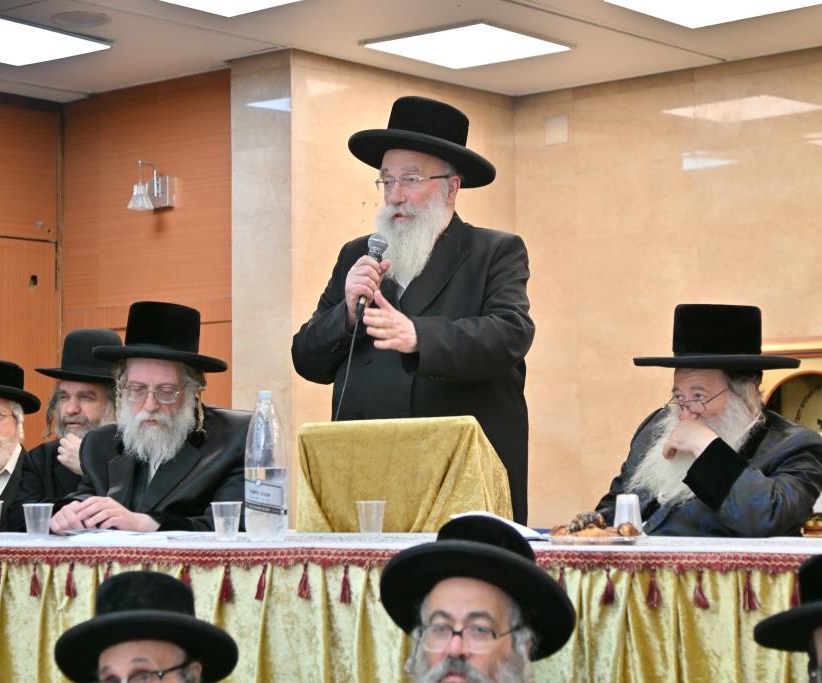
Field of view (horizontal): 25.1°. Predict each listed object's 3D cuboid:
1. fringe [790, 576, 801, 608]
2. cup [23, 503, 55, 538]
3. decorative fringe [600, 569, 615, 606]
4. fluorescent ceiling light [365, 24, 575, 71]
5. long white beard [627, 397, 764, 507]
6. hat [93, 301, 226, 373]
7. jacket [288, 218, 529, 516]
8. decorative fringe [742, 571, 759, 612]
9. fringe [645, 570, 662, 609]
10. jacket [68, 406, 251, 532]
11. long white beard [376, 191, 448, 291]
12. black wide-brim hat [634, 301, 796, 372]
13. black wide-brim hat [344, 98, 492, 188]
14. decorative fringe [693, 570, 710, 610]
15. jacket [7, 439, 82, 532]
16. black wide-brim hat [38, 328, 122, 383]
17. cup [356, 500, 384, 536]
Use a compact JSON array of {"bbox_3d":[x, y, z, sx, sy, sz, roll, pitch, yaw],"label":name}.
[{"bbox_3d":[0.700,0.453,3.362,0.030,0.073,0.022,-1,-4,14],"label":"fringe"},{"bbox_3d":[-0.830,0.401,4.120,0.071,0.079,0.071,0,-4,0],"label":"cup"},{"bbox_3d":[0.370,0.462,3.480,0.027,0.072,0.021,-2,-4,20],"label":"decorative fringe"},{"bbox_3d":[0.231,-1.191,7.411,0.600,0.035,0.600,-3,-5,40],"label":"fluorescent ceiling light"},{"bbox_3d":[0.634,0.245,4.120,0.210,0.250,0.200,2,-4,-40],"label":"long white beard"},{"bbox_3d":[-0.611,-0.017,4.600,0.335,0.138,0.365,5,-8,8],"label":"hat"},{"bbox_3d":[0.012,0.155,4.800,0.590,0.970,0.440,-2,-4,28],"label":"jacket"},{"bbox_3d":[0.622,0.458,3.389,0.033,0.077,0.022,-1,-4,14],"label":"decorative fringe"},{"bbox_3d":[0.453,0.462,3.450,0.028,0.072,0.021,-2,-4,20],"label":"fringe"},{"bbox_3d":[-0.616,0.462,4.680,0.540,0.600,0.500,-1,-4,13],"label":"jacket"},{"bbox_3d":[0.004,-0.257,4.660,0.165,0.250,0.140,-3,-4,35],"label":"long white beard"},{"bbox_3d":[0.694,-0.011,4.200,0.385,0.145,0.355,1,-1,0],"label":"black wide-brim hat"},{"bbox_3d":[0.041,-0.513,4.580,0.360,0.150,0.395,13,-11,3],"label":"black wide-brim hat"},{"bbox_3d":[0.537,0.459,3.419,0.030,0.071,0.022,-1,-4,14],"label":"decorative fringe"},{"bbox_3d":[-0.895,0.549,5.100,0.480,0.620,0.360,-1,-3,12],"label":"jacket"},{"bbox_3d":[-0.930,0.044,5.400,0.335,0.140,0.360,-1,5,5],"label":"black wide-brim hat"},{"bbox_3d":[-0.090,0.400,4.150,0.070,0.084,0.070,-1,-3,0],"label":"cup"}]

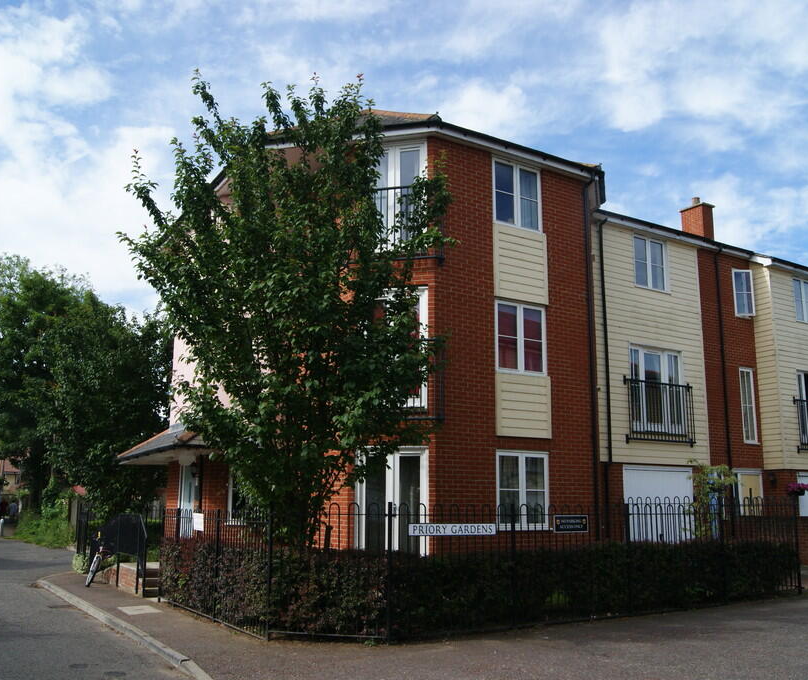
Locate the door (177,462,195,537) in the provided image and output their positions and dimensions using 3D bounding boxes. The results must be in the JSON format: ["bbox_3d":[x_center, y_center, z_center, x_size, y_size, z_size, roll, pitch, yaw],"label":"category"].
[{"bbox_3d":[-4.519,3.486,15.902,0.100,2.070,1.000,7,-14,-31],"label":"door"}]

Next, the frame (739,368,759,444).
[{"bbox_3d":[8.808,1.685,19.618,0.580,1.920,0.100,7,-13,-31],"label":"frame"}]

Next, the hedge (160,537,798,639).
[{"bbox_3d":[1.498,3.543,11.829,8.800,1.050,4.600,7,-13,-31],"label":"hedge"}]

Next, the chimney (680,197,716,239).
[{"bbox_3d":[9.962,-3.894,25.984,0.600,1.700,0.980,7,-14,-31],"label":"chimney"}]

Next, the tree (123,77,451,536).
[{"bbox_3d":[-1.579,-0.092,10.184,4.200,7.500,4.200,2,-11,-8],"label":"tree"}]

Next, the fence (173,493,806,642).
[{"bbox_3d":[1.389,3.557,12.961,9.350,1.530,5.550,7,-14,-31],"label":"fence"}]

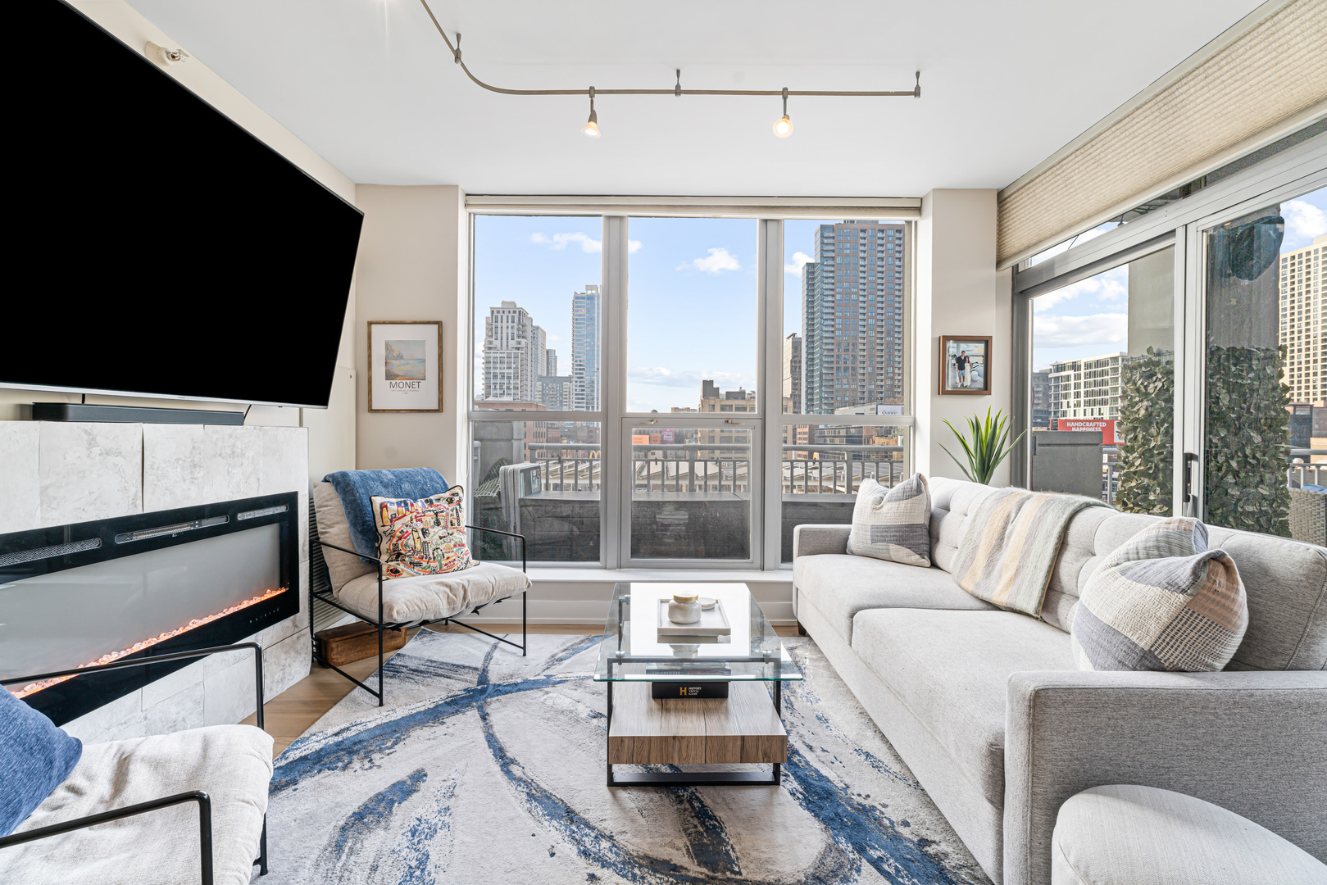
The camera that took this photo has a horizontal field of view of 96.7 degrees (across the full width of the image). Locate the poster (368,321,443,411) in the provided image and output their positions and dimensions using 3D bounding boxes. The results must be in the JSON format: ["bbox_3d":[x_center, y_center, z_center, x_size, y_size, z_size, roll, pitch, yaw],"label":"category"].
[{"bbox_3d":[-1.559,-0.456,3.576,0.455,0.549,0.022,0,1,0],"label":"poster"}]

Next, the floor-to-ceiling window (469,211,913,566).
[{"bbox_3d":[0.182,-0.331,3.804,2.859,2.277,0.100,0,1,0],"label":"floor-to-ceiling window"}]

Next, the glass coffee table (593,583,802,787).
[{"bbox_3d":[0.090,0.880,2.220,0.600,0.425,1.087,0,1,0],"label":"glass coffee table"}]

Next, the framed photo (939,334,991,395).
[{"bbox_3d":[1.811,-0.460,3.540,0.299,0.349,0.040,0,1,0],"label":"framed photo"}]

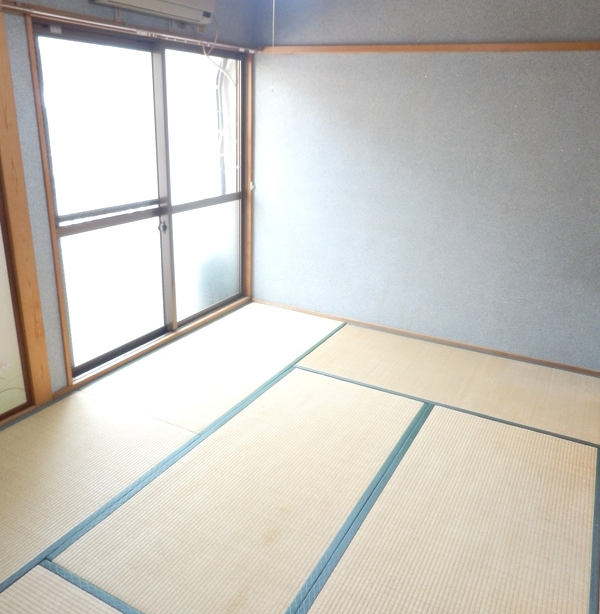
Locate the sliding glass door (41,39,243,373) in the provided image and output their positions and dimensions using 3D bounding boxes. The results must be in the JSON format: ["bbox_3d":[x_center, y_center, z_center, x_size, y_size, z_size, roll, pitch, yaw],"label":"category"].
[{"bbox_3d":[-0.828,-0.661,3.463,0.075,1.749,1.653,12,22,26],"label":"sliding glass door"}]

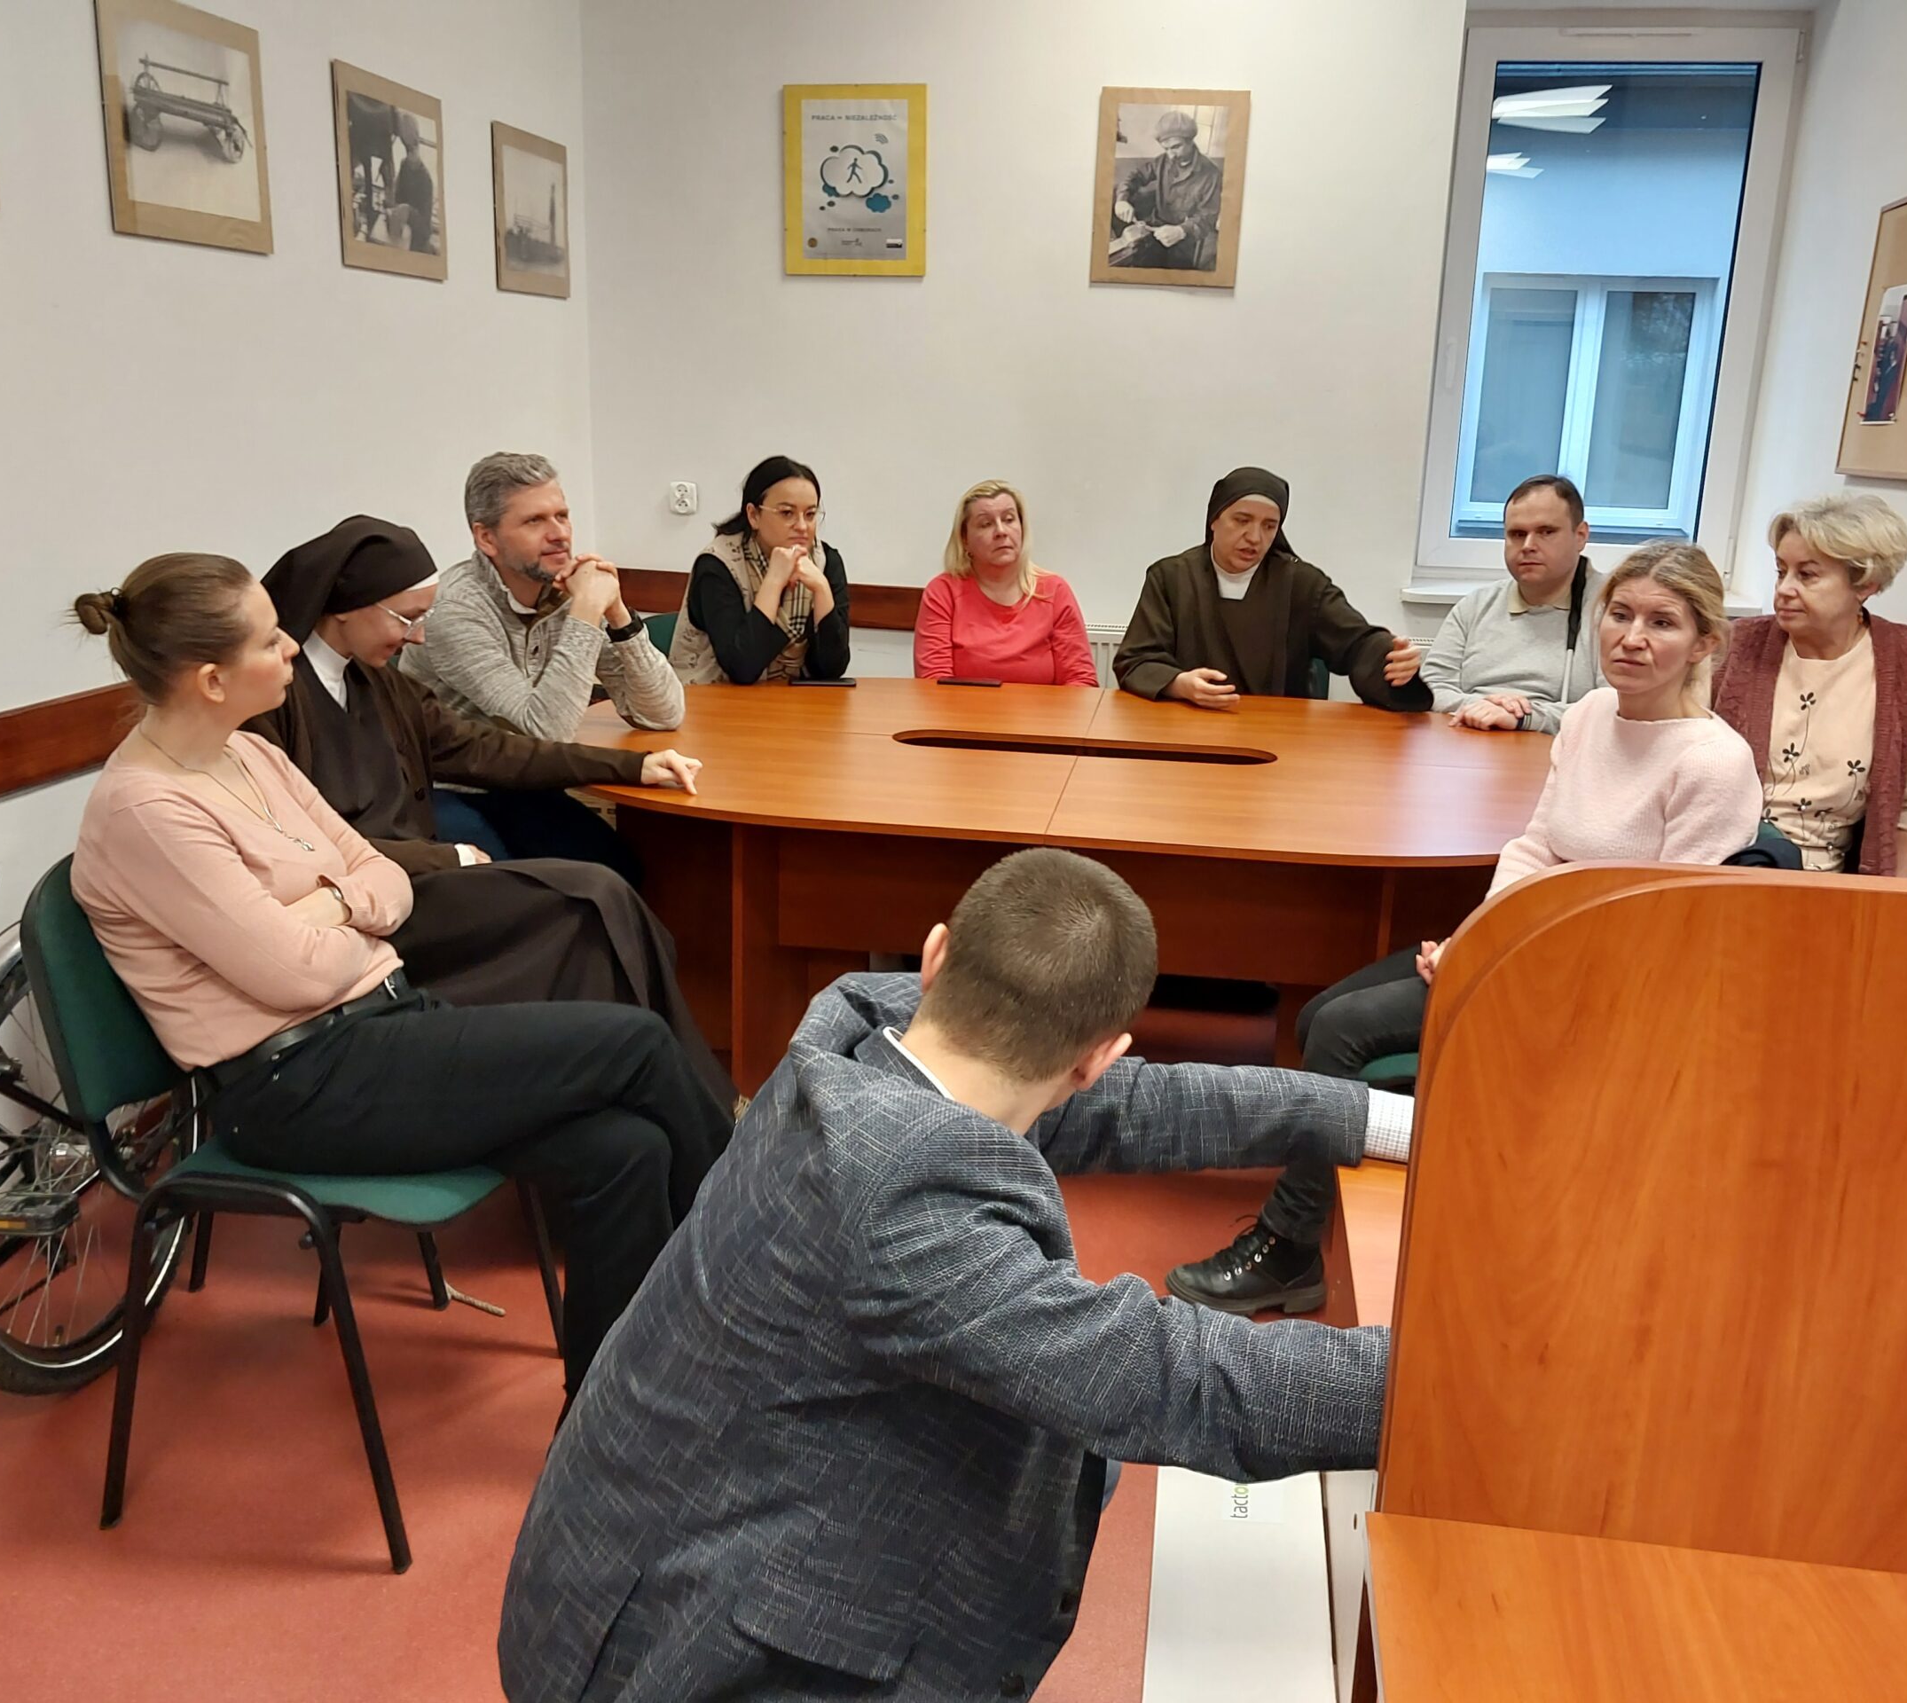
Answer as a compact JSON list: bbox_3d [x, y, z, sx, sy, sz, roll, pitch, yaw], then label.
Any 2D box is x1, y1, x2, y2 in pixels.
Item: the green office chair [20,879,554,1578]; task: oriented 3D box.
[{"bbox_3d":[-0.823,0.365,2.506,0.540,0.820,0.550,5,13,10],"label":"green office chair"}]

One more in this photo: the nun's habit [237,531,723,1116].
[{"bbox_3d":[-0.718,0.039,3.166,0.770,1.140,0.550,7,14,21],"label":"nun's habit"}]

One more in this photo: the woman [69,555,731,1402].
[{"bbox_3d":[-0.627,0.227,2.429,0.920,1.140,0.500,5,14,13],"label":"woman"}]

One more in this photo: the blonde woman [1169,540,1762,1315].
[{"bbox_3d":[0.755,0.129,3.000,0.820,1.220,0.510,-1,13,-12],"label":"blonde woman"}]

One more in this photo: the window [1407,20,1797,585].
[{"bbox_3d":[1.793,-1.491,5.465,0.860,1.470,0.100,4,13,8],"label":"window"}]

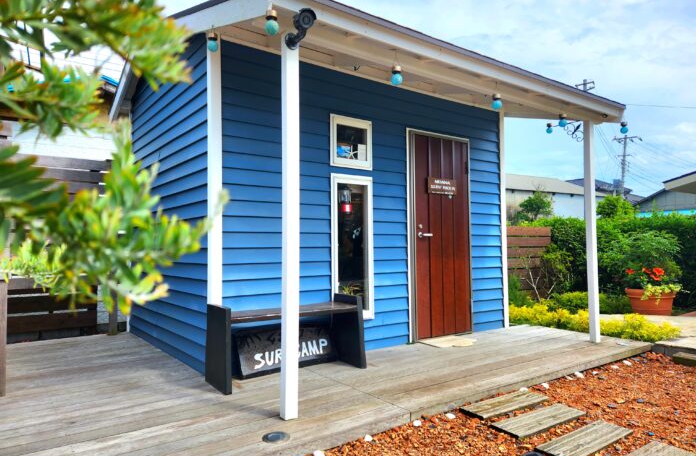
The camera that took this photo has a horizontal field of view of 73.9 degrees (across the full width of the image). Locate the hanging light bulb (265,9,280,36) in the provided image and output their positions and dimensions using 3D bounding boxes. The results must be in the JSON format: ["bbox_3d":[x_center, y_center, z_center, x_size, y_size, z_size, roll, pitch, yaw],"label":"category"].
[{"bbox_3d":[-0.371,-1.005,2.262,0.062,0.112,0.062,-1,-3,0],"label":"hanging light bulb"}]

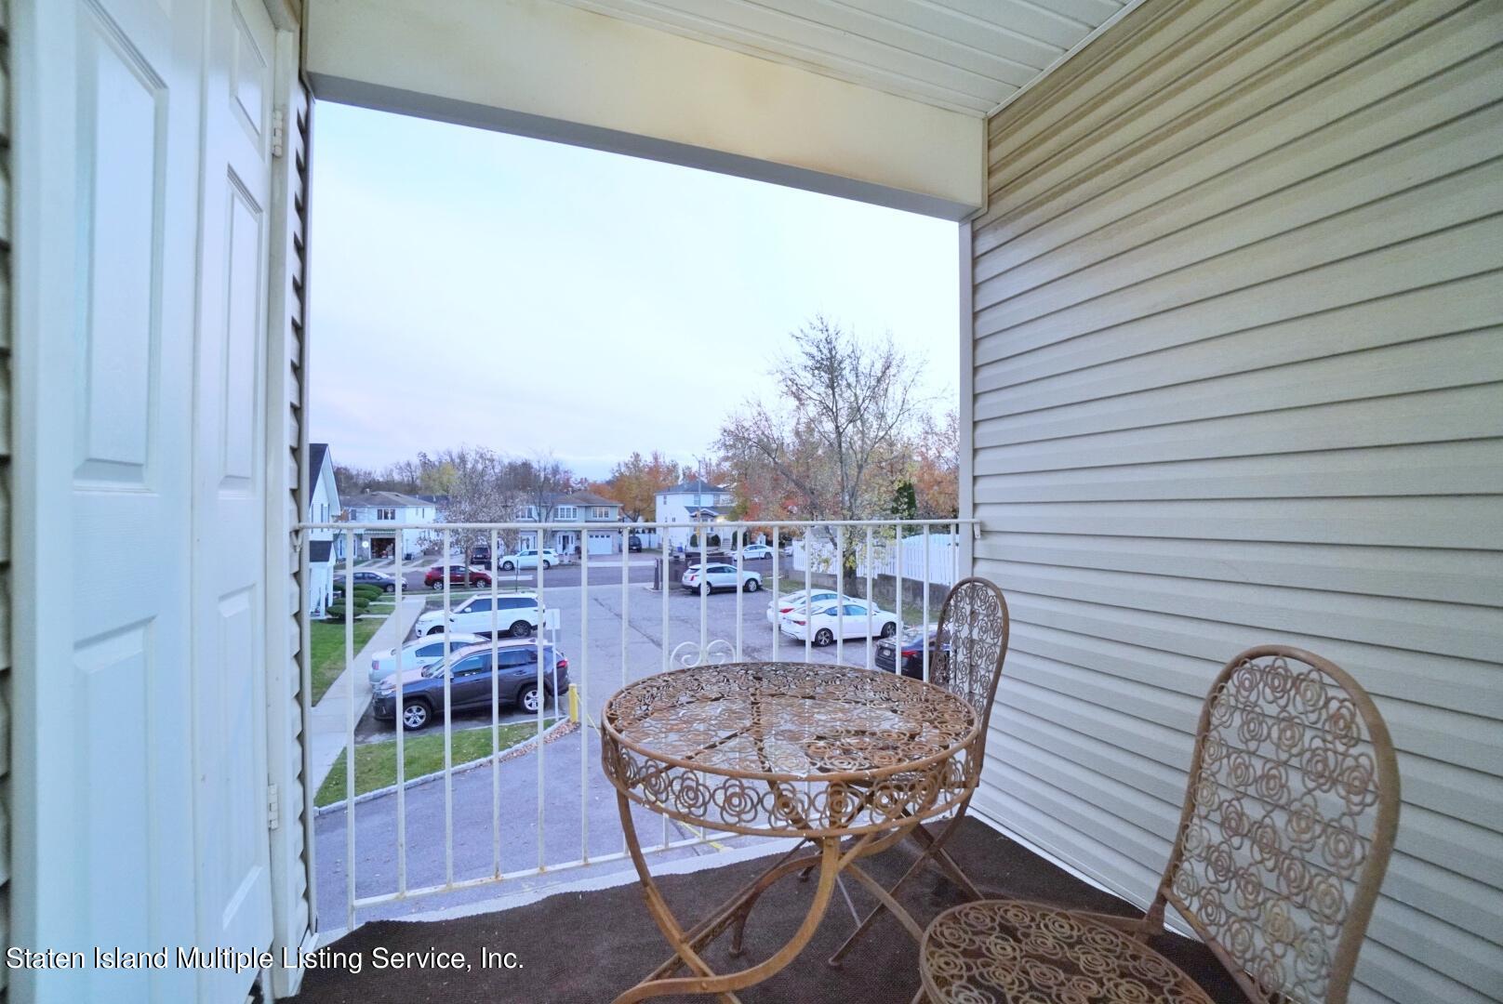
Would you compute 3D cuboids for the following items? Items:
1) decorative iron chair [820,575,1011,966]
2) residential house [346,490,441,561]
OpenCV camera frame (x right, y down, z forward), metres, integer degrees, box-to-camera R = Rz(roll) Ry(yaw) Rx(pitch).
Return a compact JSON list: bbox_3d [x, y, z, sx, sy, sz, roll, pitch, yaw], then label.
[{"bbox_3d":[0.415,0.661,1.704,0.480,0.910,0.400,0,-1,-7],"label":"decorative iron chair"},{"bbox_3d":[-38.200,2.239,65.282,7.800,6.750,10.000,0,-1,-11],"label":"residential house"}]

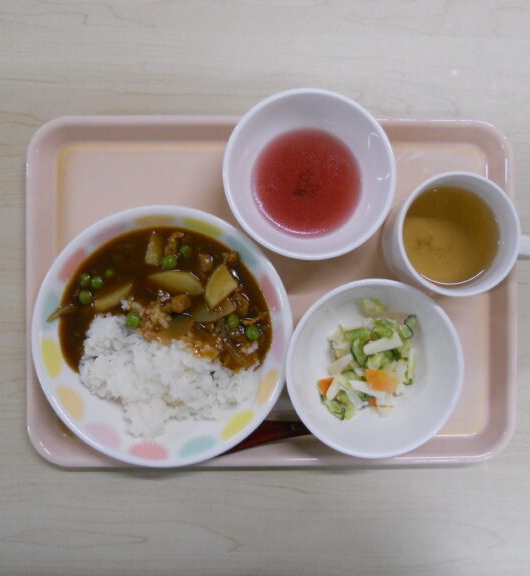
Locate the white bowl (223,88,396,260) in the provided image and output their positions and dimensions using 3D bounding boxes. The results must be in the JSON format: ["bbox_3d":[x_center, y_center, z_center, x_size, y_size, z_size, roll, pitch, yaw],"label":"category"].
[{"bbox_3d":[0.030,-0.077,0.430,0.117,0.047,0.117,0,89,0],"label":"white bowl"}]

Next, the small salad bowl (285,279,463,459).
[{"bbox_3d":[0.074,0.055,0.430,0.121,0.046,0.121,0,89,0],"label":"small salad bowl"}]

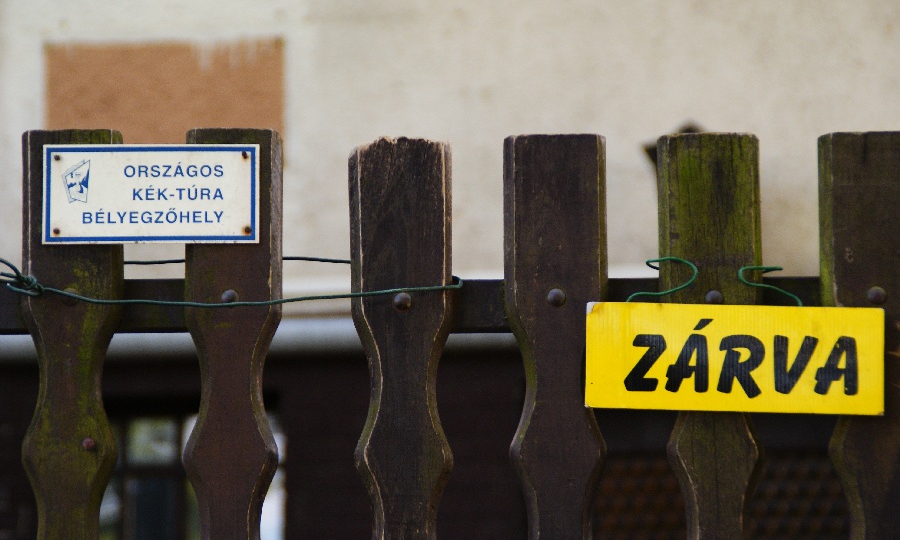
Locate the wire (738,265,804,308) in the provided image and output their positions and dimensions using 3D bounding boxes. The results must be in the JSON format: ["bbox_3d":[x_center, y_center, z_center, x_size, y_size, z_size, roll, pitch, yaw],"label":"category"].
[{"bbox_3d":[0.322,0.017,3.780,0.065,0.041,0.040,0,-3,0],"label":"wire"}]

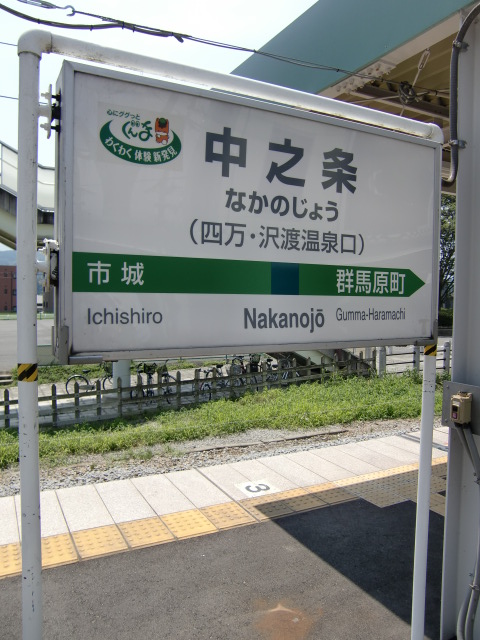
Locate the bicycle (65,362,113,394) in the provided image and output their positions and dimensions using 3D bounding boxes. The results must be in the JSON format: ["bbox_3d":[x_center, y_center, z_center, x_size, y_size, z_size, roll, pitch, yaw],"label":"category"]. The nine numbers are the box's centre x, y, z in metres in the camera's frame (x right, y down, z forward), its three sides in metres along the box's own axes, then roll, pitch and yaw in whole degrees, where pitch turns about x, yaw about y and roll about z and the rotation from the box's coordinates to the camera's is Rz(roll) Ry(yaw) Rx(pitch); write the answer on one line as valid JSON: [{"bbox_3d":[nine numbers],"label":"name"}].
[{"bbox_3d":[-4.400,1.770,15.800,1.770,1.050,0.570,0,4,-21],"label":"bicycle"}]

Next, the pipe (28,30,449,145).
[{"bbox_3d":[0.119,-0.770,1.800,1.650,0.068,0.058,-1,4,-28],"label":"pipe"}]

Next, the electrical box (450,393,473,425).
[{"bbox_3d":[0.981,0.393,2.290,0.076,0.112,0.052,-1,4,-28],"label":"electrical box"}]

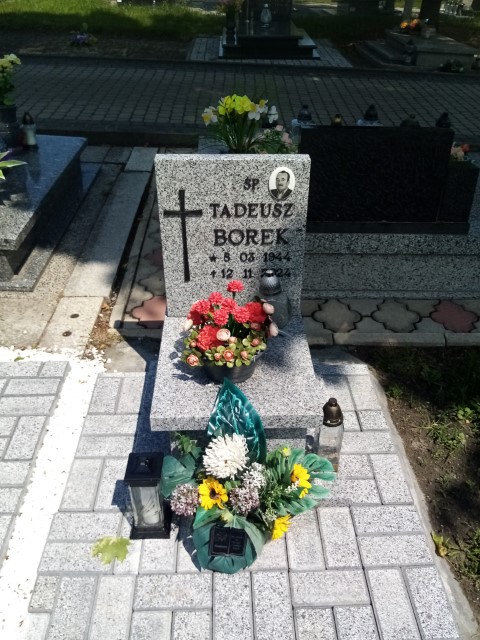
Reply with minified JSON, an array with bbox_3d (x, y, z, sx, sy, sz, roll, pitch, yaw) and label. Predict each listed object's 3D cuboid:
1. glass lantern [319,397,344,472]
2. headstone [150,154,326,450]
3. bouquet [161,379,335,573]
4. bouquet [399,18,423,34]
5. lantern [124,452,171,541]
[{"bbox_3d":[0.291,0.373,1.563,0.078,0.305,0.078,0,38,-2],"label":"glass lantern"},{"bbox_3d":[-0.017,0.001,1.585,0.505,0.850,0.630,0,38,-2],"label":"headstone"},{"bbox_3d":[0.029,0.439,1.355,0.490,0.440,0.340,0,38,-2],"label":"bouquet"},{"bbox_3d":[2.554,-4.396,7.200,0.350,0.220,0.280,0,38,-2],"label":"bouquet"},{"bbox_3d":[-0.265,0.508,1.400,0.116,0.287,0.112,0,38,-2],"label":"lantern"}]

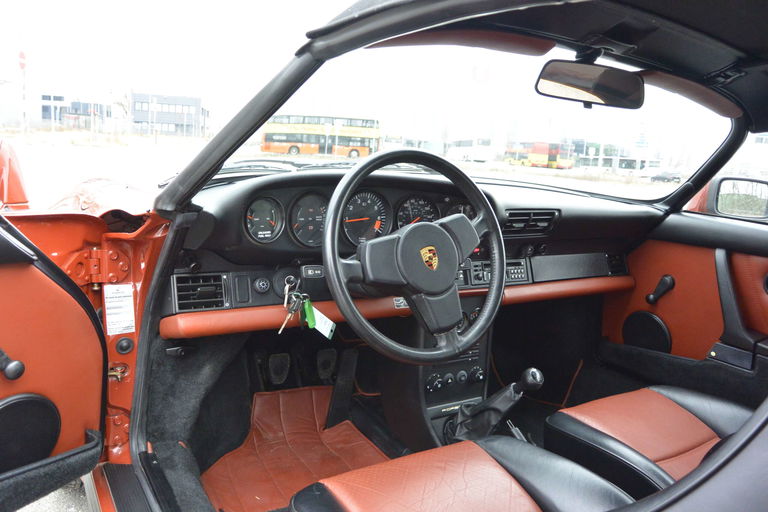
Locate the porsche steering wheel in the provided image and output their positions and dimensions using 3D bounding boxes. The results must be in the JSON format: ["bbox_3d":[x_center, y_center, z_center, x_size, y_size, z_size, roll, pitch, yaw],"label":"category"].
[{"bbox_3d":[0.058,0.001,1.028,0.385,0.385,0.090,-3,-9,-33],"label":"porsche steering wheel"}]

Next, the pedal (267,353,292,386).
[{"bbox_3d":[-0.272,0.296,1.501,0.060,0.085,0.030,-4,-9,-34],"label":"pedal"}]

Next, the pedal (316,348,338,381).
[{"bbox_3d":[-0.155,0.300,1.583,0.060,0.085,0.030,-4,-9,-34],"label":"pedal"}]

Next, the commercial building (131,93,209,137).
[{"bbox_3d":[-43.487,-27.635,114.182,14.500,7.800,12.000,-2,12,-28],"label":"commercial building"}]

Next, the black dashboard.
[{"bbox_3d":[0.122,-0.070,1.345,1.300,0.260,0.340,-4,13,-34],"label":"black dashboard"}]

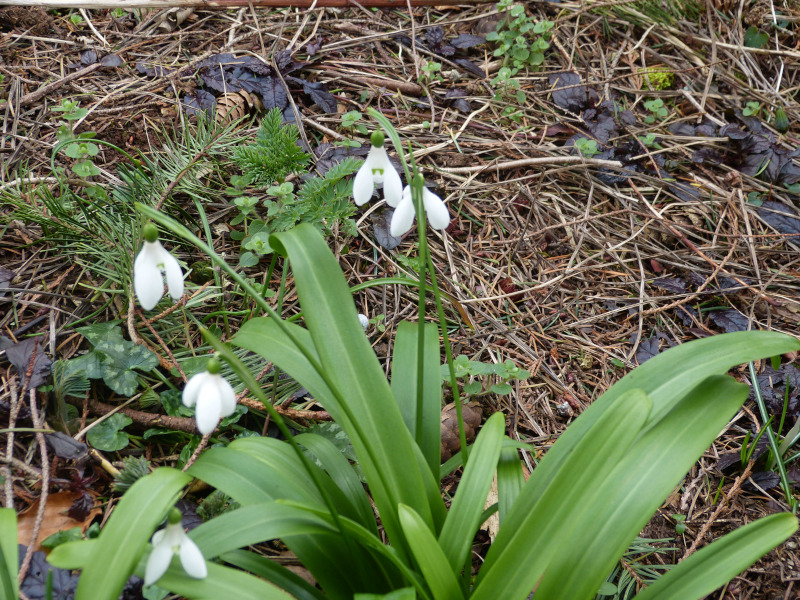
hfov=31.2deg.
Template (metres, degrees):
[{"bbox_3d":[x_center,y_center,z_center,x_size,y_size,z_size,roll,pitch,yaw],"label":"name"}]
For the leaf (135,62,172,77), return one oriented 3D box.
[{"bbox_3d":[-0.200,-0.187,1.162,0.030,0.010,0.021,0,34,0],"label":"leaf"}]

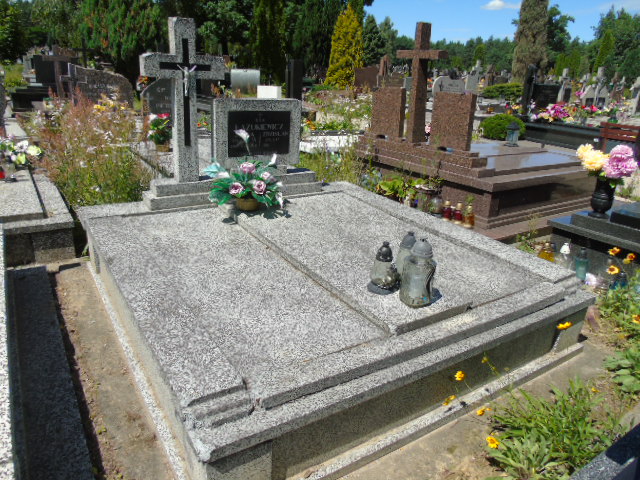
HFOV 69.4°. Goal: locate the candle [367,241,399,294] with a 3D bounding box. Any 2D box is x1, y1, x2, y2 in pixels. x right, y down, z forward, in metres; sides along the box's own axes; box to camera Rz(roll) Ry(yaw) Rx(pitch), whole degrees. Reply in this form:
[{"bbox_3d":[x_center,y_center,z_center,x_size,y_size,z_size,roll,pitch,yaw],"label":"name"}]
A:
[{"bbox_3d":[0.311,0.117,2.185,0.135,0.225,0.135,3,20,-1],"label":"candle"}]

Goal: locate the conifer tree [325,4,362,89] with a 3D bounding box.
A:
[{"bbox_3d":[1.381,-10.366,25.192,2.150,4.625,2.150,3,20,-1],"label":"conifer tree"}]

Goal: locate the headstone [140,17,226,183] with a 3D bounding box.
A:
[{"bbox_3d":[-0.922,-0.939,3.180,0.530,1.065,0.150,-10,25,-32],"label":"headstone"}]

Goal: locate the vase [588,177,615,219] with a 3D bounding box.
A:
[{"bbox_3d":[2.185,-0.330,3.590,0.170,0.320,0.170,-10,24,-31],"label":"vase"}]

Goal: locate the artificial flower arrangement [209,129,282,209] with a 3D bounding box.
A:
[{"bbox_3d":[-0.516,-0.491,3.186,0.460,0.500,0.380,-10,25,-32],"label":"artificial flower arrangement"}]

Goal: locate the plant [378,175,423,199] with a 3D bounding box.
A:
[{"bbox_3d":[0.815,-0.516,4.604,0.420,0.320,0.360,-10,25,-32],"label":"plant"}]

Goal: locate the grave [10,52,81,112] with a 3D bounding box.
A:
[{"bbox_3d":[-5.984,-3.483,10.195,1.350,1.060,1.900,-7,23,-25],"label":"grave"}]

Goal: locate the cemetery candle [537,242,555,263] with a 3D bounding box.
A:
[{"bbox_3d":[1.690,0.120,3.450,0.115,0.210,0.115,-10,24,-31],"label":"cemetery candle"}]

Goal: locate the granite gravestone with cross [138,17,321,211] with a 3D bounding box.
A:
[{"bbox_3d":[-0.587,-0.911,3.369,1.400,1.210,0.280,-10,25,-32],"label":"granite gravestone with cross"}]

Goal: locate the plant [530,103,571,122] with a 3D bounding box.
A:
[{"bbox_3d":[5.145,-2.835,10.318,0.550,0.420,0.900,-10,25,-32],"label":"plant"}]

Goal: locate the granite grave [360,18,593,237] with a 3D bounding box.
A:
[{"bbox_3d":[1.850,-1.361,5.091,2.200,1.770,2.000,-12,26,-35],"label":"granite grave"}]

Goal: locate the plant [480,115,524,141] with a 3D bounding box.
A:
[{"bbox_3d":[3.224,-1.847,8.167,0.850,0.720,0.850,-10,24,-31],"label":"plant"}]

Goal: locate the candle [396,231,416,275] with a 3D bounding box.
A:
[{"bbox_3d":[0.430,0.083,2.250,0.105,0.256,0.105,-10,24,-31],"label":"candle"}]

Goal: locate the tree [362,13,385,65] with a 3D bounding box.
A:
[{"bbox_3d":[4.288,-16.900,41.006,2.500,5.614,2.500,-10,25,-32],"label":"tree"}]

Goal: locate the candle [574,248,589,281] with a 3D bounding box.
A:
[{"bbox_3d":[1.884,0.172,3.313,0.088,0.237,0.088,-10,24,-31],"label":"candle"}]

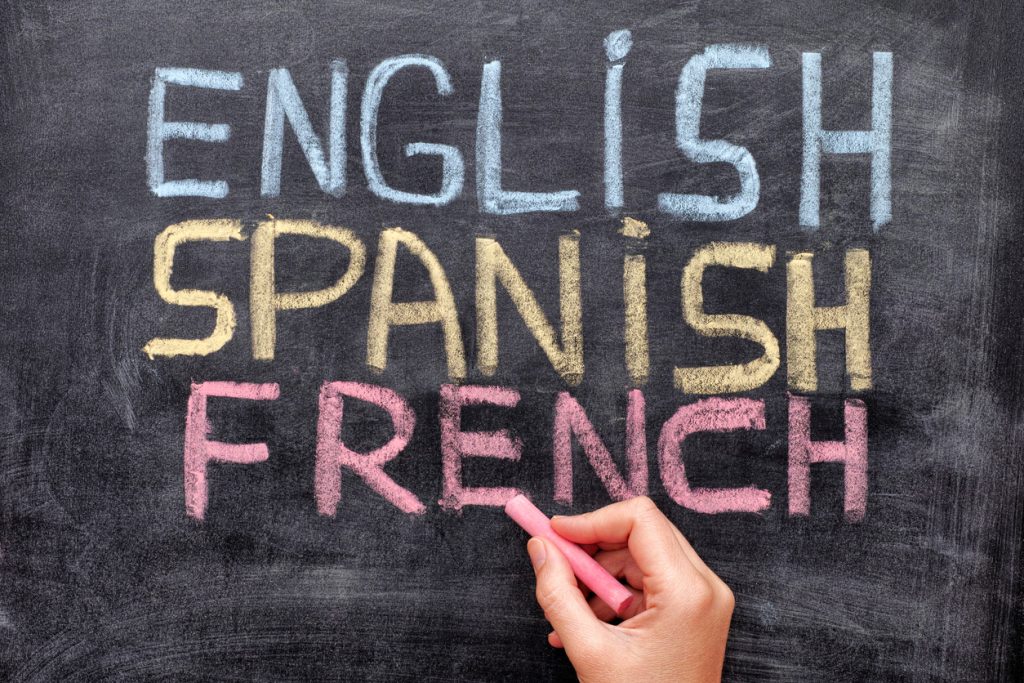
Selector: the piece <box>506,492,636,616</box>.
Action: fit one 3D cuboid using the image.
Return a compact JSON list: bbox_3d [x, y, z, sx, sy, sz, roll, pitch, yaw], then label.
[{"bbox_3d":[0.028,0.104,1.045,0.076,0.012,0.012,41,-3,19],"label":"piece"}]

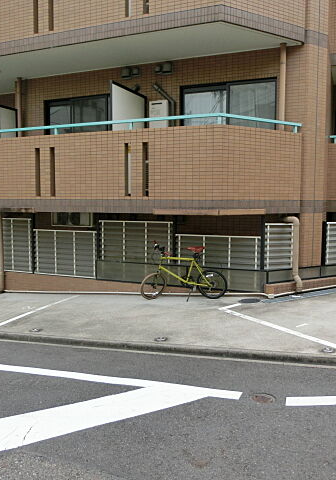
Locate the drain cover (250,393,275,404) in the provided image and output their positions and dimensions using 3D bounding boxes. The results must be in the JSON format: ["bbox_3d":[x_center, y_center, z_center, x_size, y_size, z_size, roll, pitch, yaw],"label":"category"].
[{"bbox_3d":[0.749,1.270,3.515,0.200,0.030,0.200,-2,3,0],"label":"drain cover"}]

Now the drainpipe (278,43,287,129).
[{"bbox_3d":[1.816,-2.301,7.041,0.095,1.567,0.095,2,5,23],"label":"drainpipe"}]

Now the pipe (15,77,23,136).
[{"bbox_3d":[-3.022,-2.567,9.083,0.095,1.441,0.095,2,5,23],"label":"pipe"}]

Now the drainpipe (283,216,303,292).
[{"bbox_3d":[1.947,0.246,6.925,0.280,1.194,0.180,-3,6,-30],"label":"drainpipe"}]

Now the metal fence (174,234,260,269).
[{"bbox_3d":[0.781,0.219,7.125,1.413,0.573,0.090,2,5,23],"label":"metal fence"}]

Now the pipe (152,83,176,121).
[{"bbox_3d":[-0.093,-2.428,8.045,0.448,0.850,0.120,2,5,23],"label":"pipe"}]

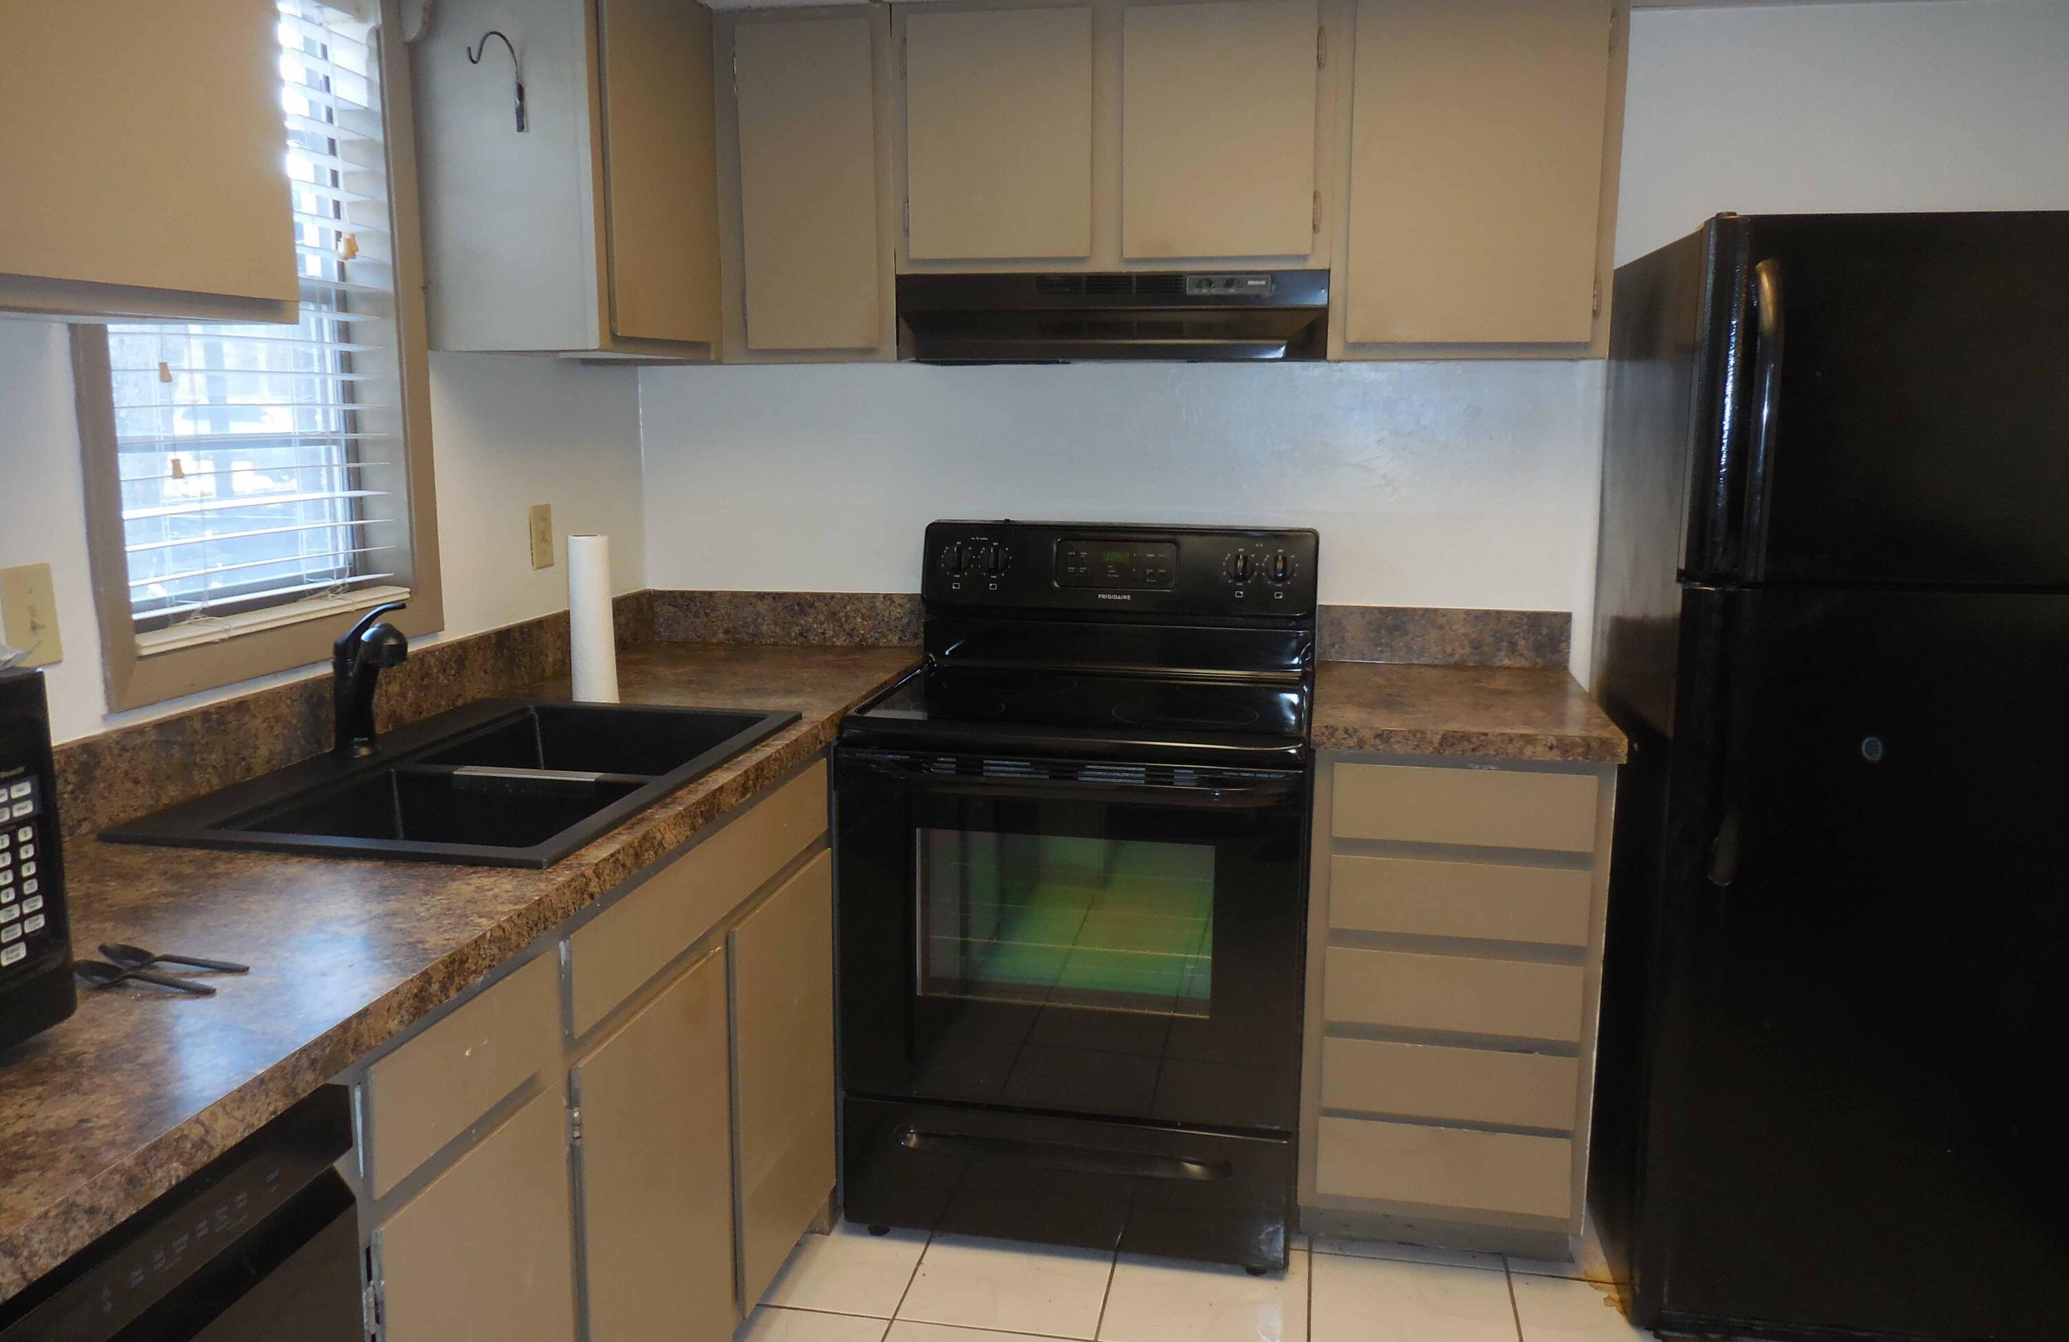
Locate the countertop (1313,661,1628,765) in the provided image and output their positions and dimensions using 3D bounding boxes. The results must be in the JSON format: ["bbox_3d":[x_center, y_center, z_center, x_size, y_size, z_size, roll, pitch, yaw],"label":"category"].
[{"bbox_3d":[0.724,0.062,2.604,0.473,0.042,0.632,2,10,10],"label":"countertop"}]

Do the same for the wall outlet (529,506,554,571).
[{"bbox_3d":[-0.893,-0.244,2.726,0.008,0.115,0.070,2,10,10],"label":"wall outlet"}]

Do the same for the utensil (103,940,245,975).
[{"bbox_3d":[-0.751,0.251,1.298,0.155,0.017,0.031,3,10,13],"label":"utensil"}]

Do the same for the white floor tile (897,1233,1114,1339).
[{"bbox_3d":[-0.034,0.991,2.452,0.318,0.010,0.318,2,10,10],"label":"white floor tile"}]

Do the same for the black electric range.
[{"bbox_3d":[0.105,0.347,2.702,0.758,1.177,0.705,2,10,10],"label":"black electric range"}]

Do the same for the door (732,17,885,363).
[{"bbox_3d":[-0.402,-0.865,2.675,0.246,0.558,0.020,2,10,11],"label":"door"}]

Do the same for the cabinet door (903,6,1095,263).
[{"bbox_3d":[-0.059,-0.926,2.598,0.323,0.406,0.020,2,10,11],"label":"cabinet door"}]

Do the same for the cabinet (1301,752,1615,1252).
[{"bbox_3d":[0.722,0.510,2.679,0.444,0.867,0.636,2,10,10],"label":"cabinet"}]

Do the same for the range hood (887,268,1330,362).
[{"bbox_3d":[0.141,-0.631,2.693,0.766,0.157,0.445,2,10,10],"label":"range hood"}]

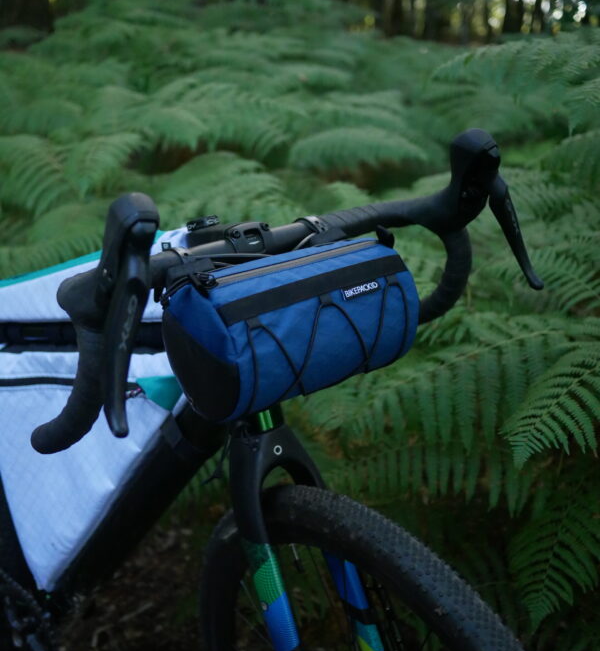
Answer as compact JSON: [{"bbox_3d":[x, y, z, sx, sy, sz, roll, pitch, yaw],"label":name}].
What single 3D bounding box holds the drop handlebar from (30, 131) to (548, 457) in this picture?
[{"bbox_3d":[-0.012,-0.041,0.902,0.497,0.254,0.227,-17,21,-33],"label":"drop handlebar"}]

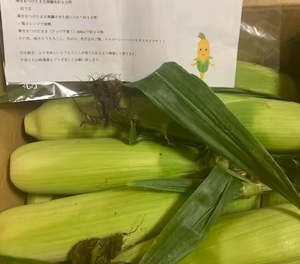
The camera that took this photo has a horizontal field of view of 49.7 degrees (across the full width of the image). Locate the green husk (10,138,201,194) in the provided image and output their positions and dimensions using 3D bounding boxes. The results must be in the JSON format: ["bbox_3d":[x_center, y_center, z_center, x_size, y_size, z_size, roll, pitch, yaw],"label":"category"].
[{"bbox_3d":[-0.051,0.039,0.367,0.215,0.061,0.062,0,55,0],"label":"green husk"}]

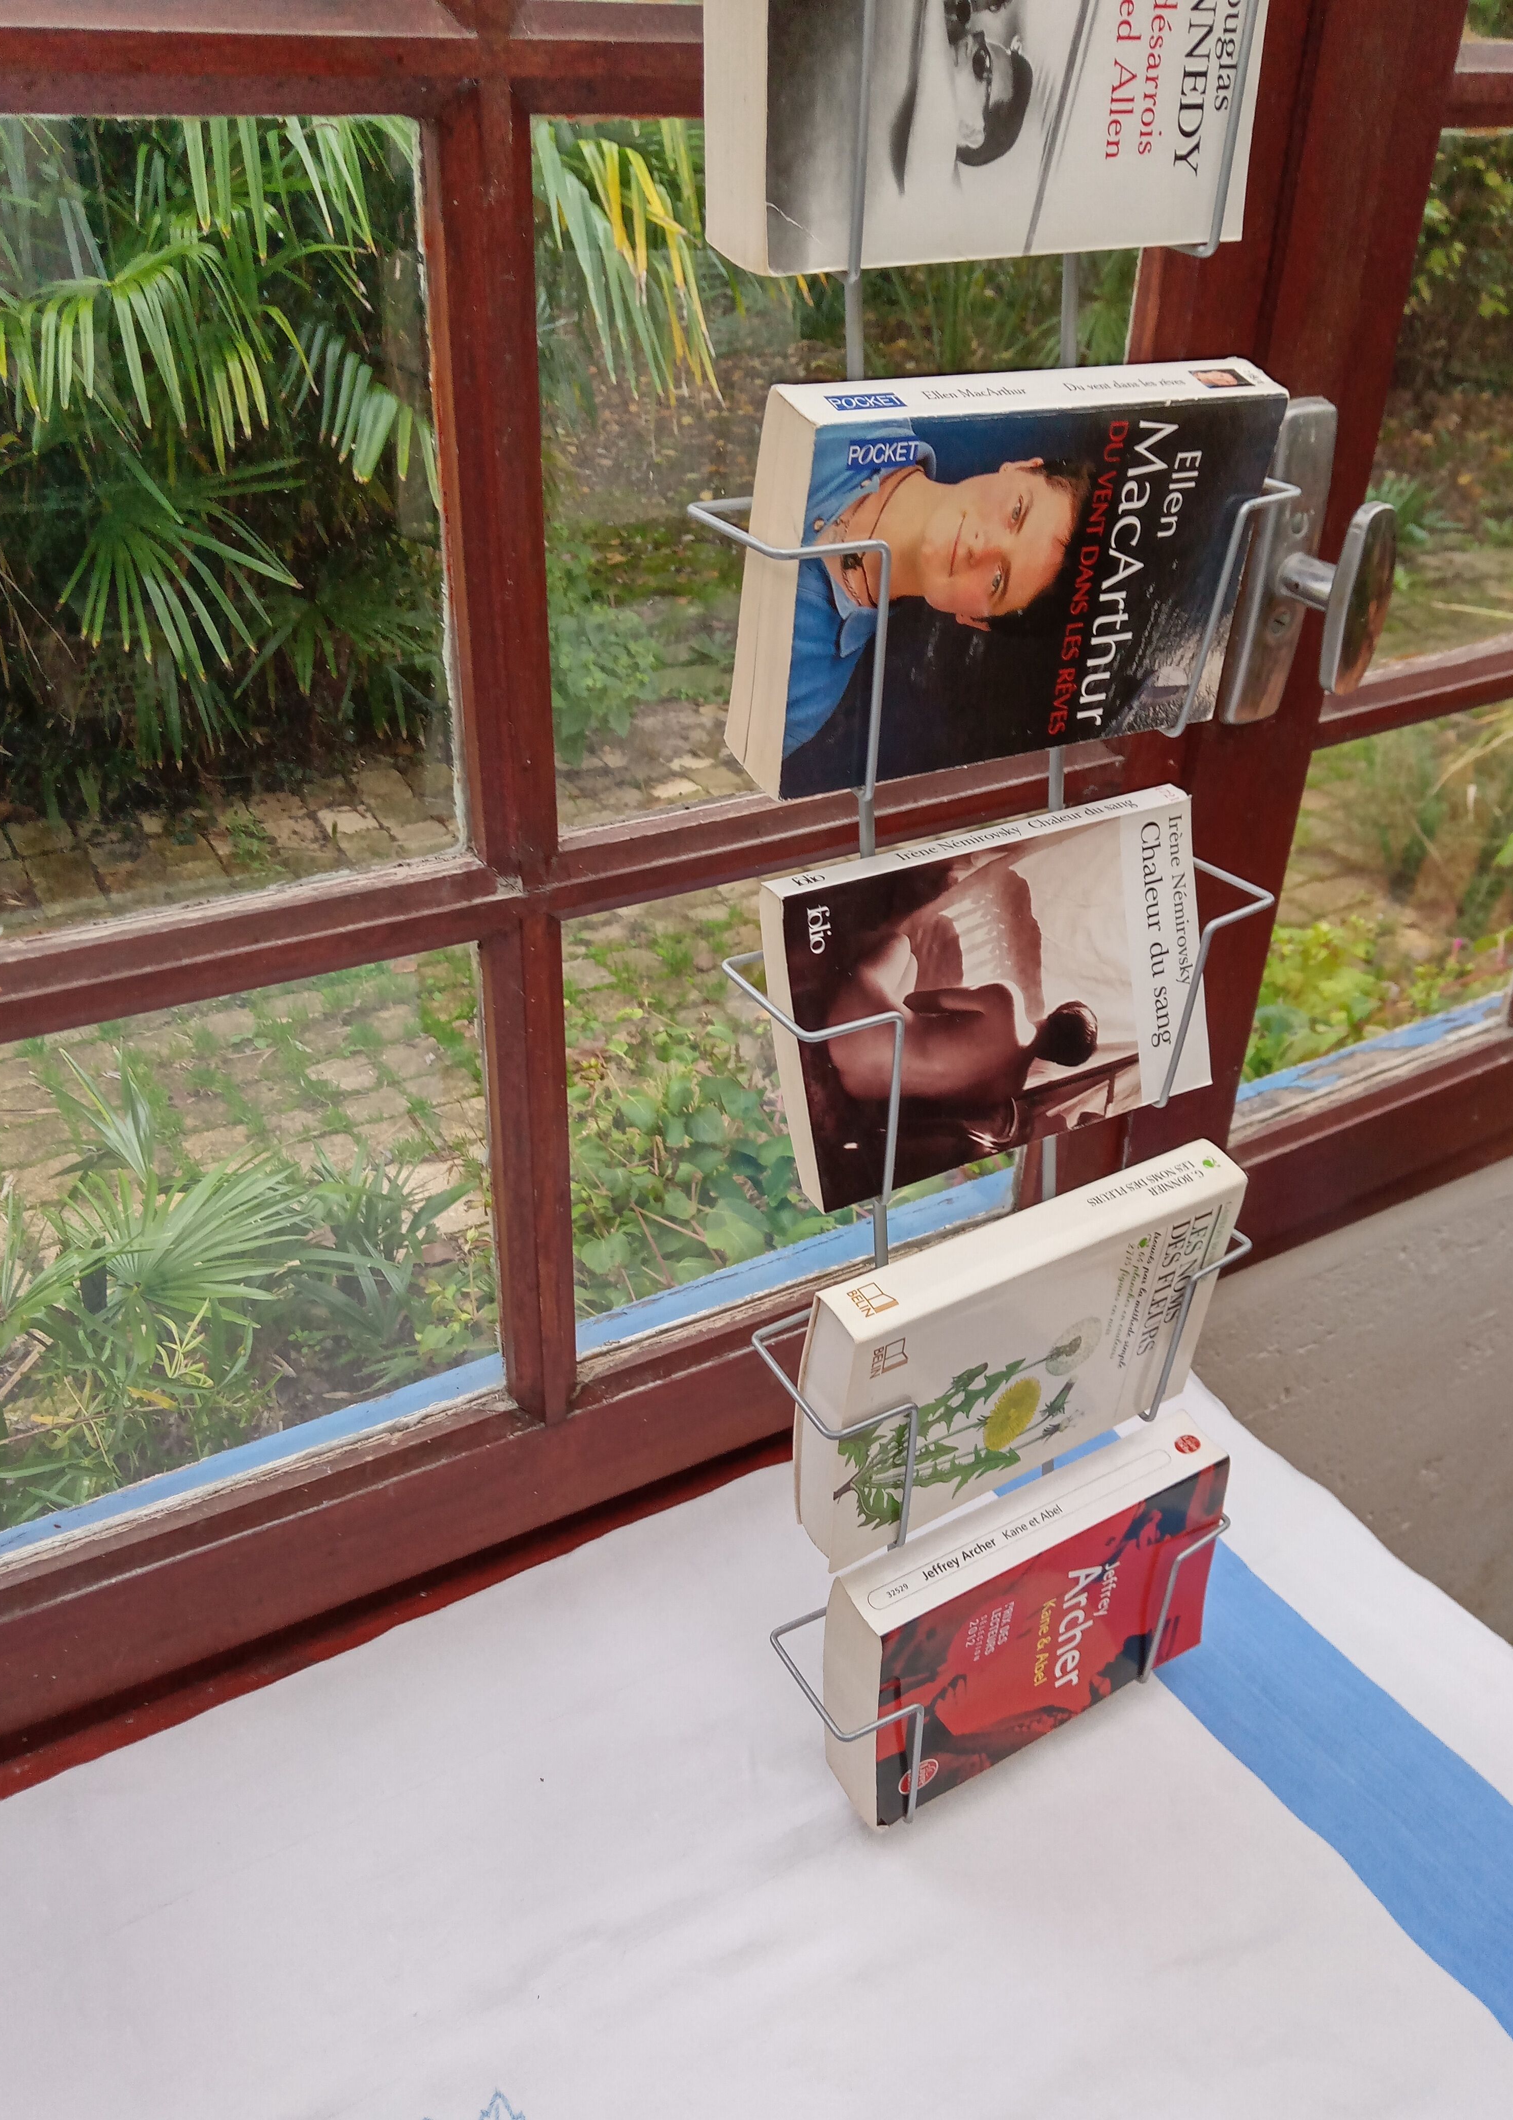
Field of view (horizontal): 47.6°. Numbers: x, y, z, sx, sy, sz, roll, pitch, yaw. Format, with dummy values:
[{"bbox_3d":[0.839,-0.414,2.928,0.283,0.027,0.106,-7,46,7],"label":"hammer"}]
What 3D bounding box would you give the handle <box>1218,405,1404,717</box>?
[{"bbox_3d":[0.242,-0.206,0.742,0.033,0.141,0.055,-16,35,-27],"label":"handle"}]

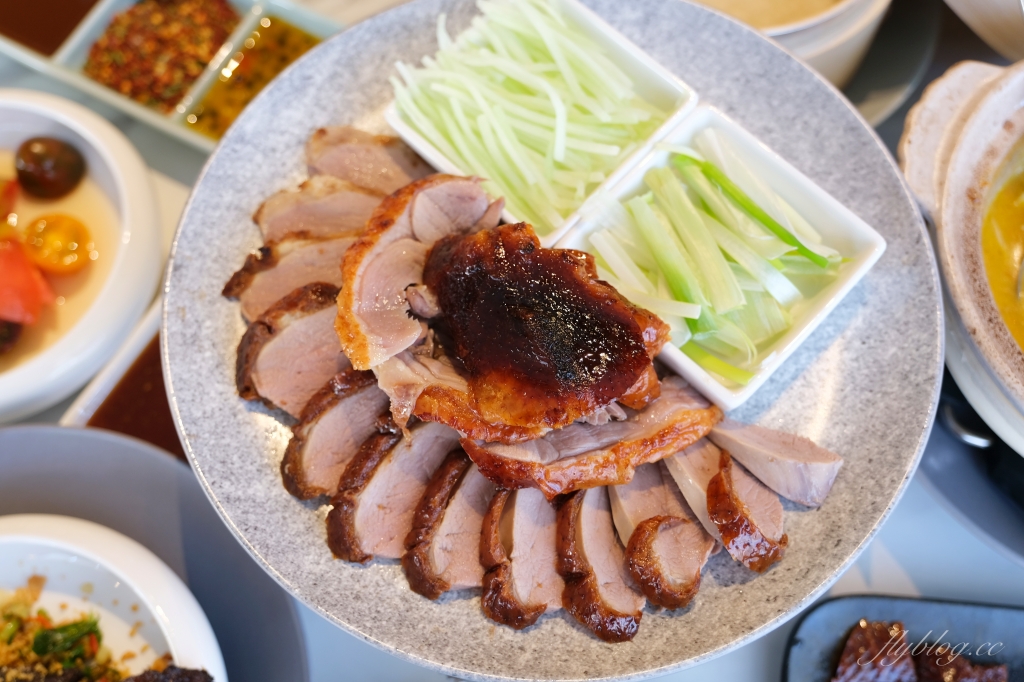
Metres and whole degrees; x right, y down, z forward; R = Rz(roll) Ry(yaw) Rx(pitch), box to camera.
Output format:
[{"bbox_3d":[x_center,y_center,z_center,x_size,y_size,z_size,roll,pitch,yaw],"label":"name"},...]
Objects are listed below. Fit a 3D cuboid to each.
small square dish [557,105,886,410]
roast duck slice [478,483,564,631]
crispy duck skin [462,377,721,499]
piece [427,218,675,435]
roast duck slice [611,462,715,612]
[{"bbox_3d":[0.082,-0.032,0.412,0.093,0.030,0.093,42,74,17],"label":"small square dish"},{"bbox_3d":[0.003,0.076,0.366,0.029,0.021,0.057,-1,66,1],"label":"roast duck slice"},{"bbox_3d":[0.029,0.034,0.376,0.093,0.025,0.040,-14,67,-5],"label":"crispy duck skin"},{"bbox_3d":[0.013,-0.004,0.384,0.089,0.030,0.068,23,69,11],"label":"piece"},{"bbox_3d":[0.053,0.069,0.368,0.032,0.021,0.056,-21,68,-8],"label":"roast duck slice"}]

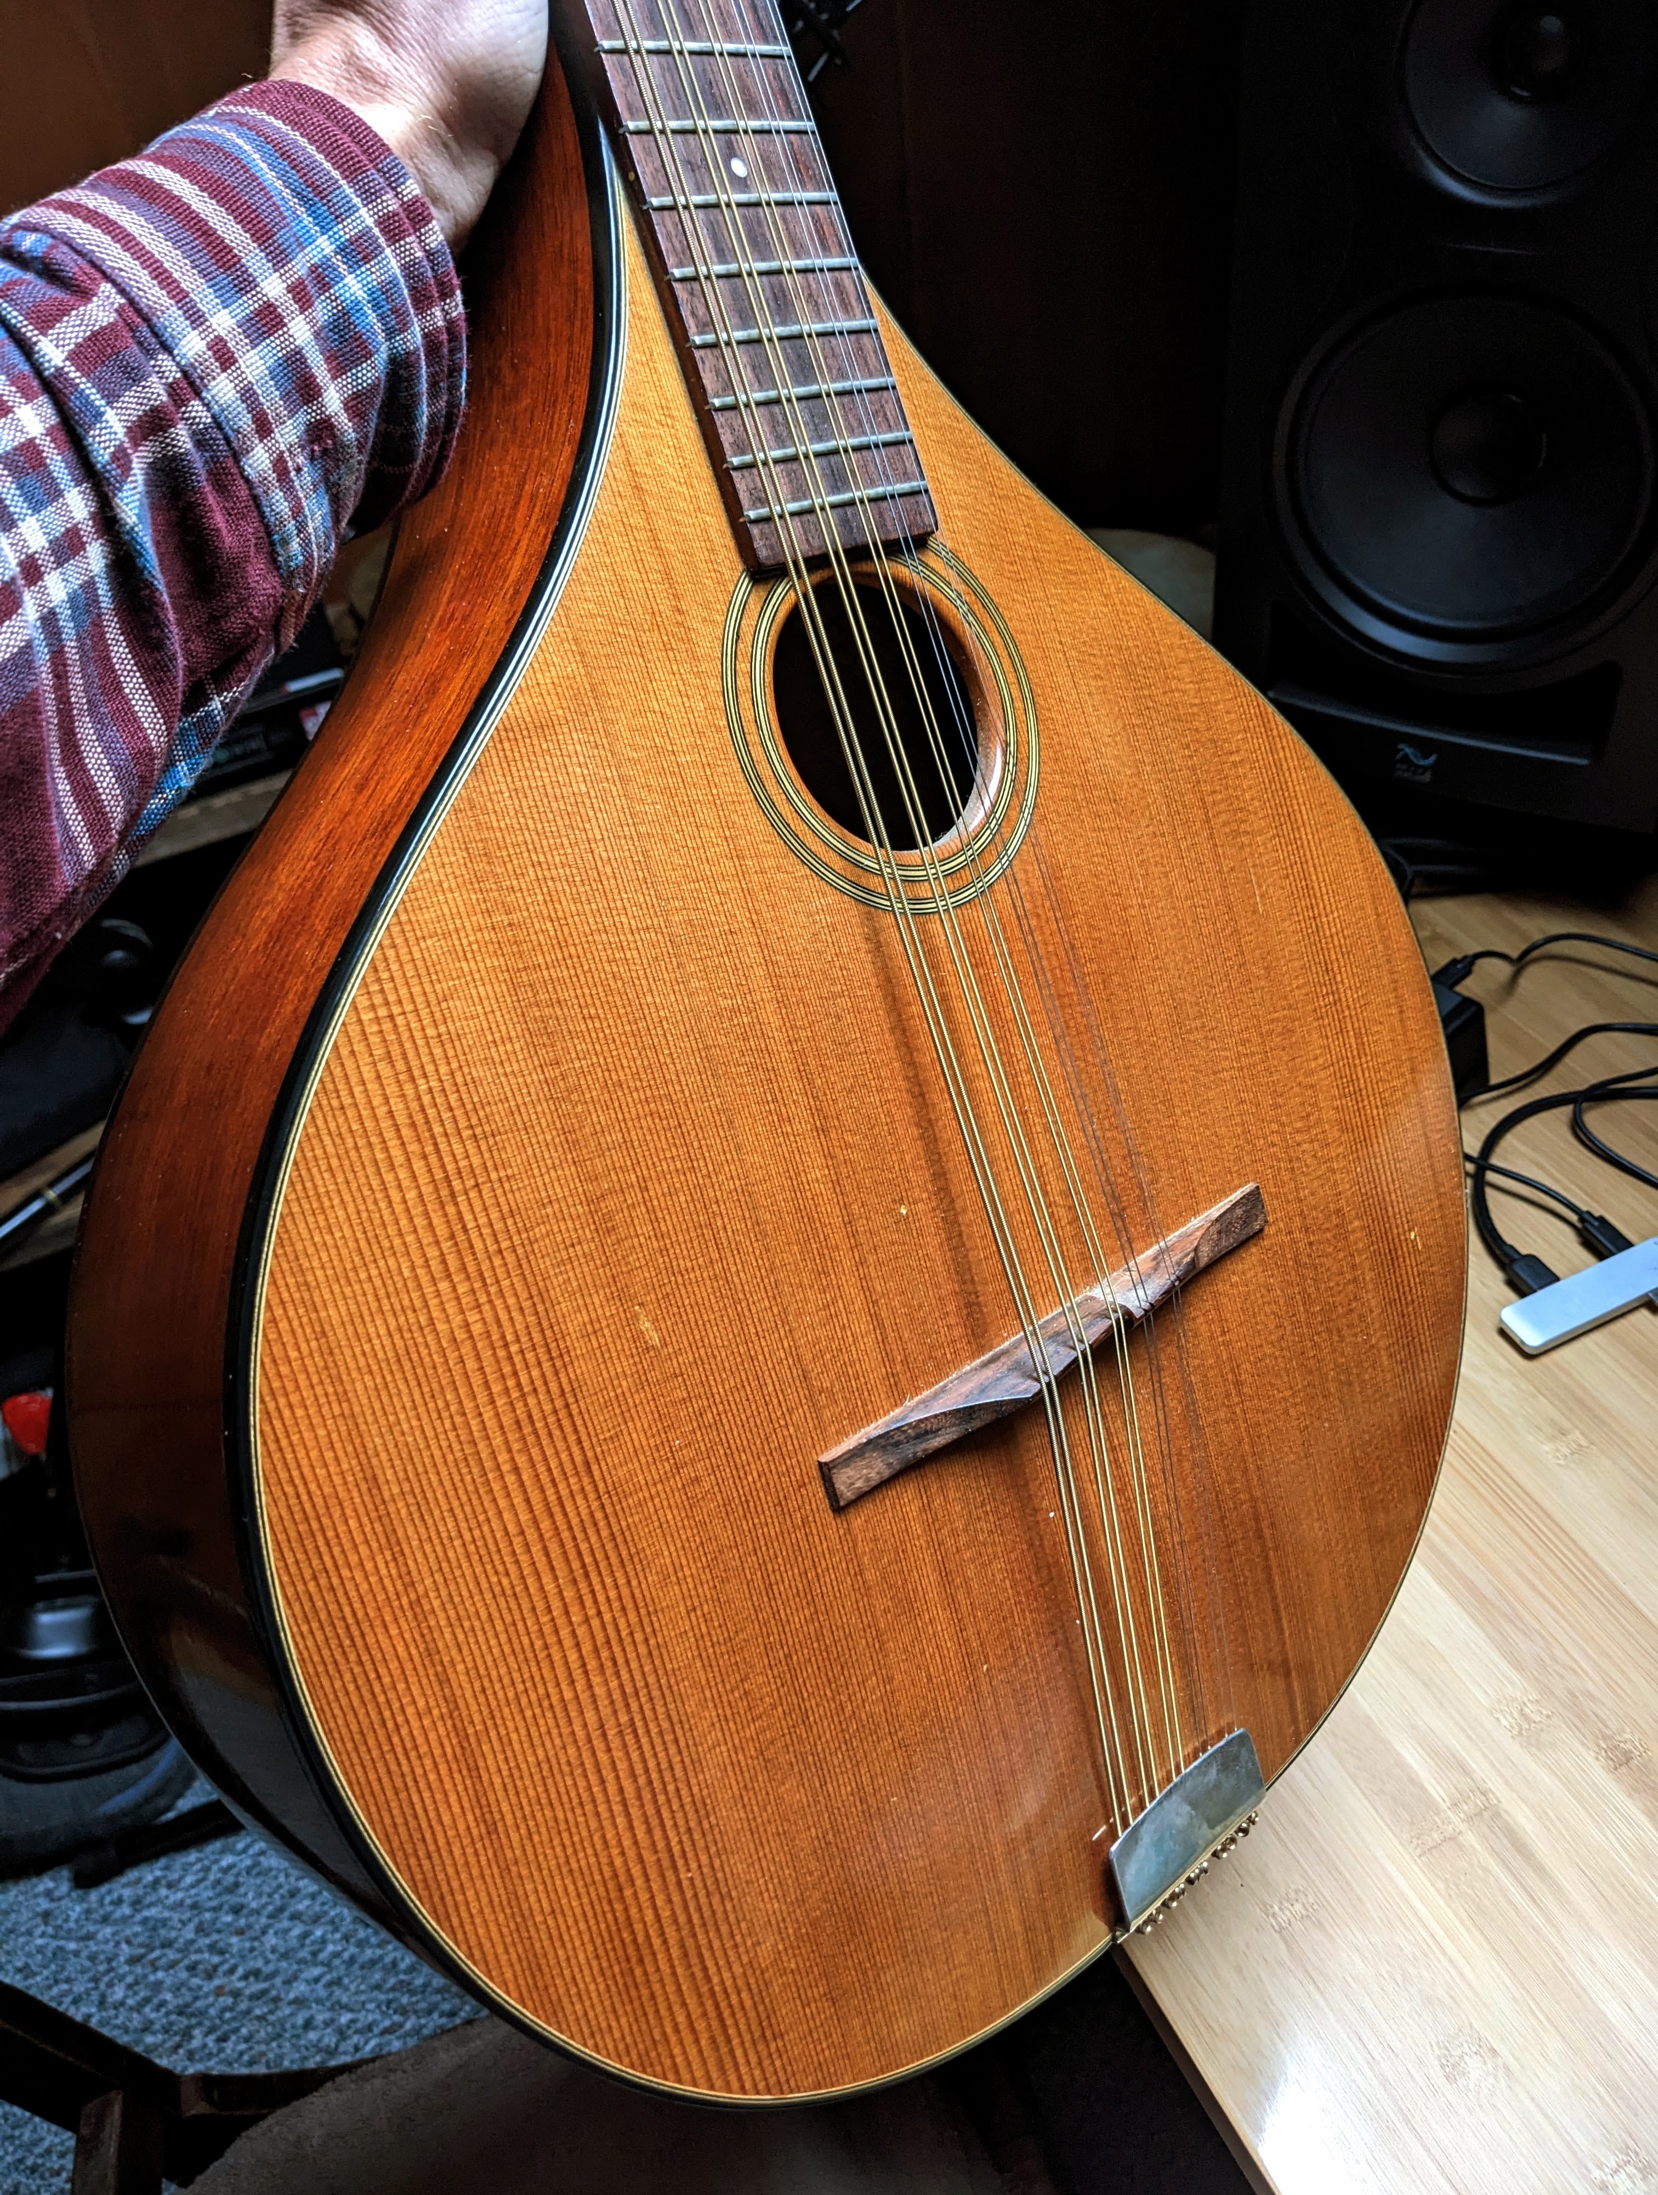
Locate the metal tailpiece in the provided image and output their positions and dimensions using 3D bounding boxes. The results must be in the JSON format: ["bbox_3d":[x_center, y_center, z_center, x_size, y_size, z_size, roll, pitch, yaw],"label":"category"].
[{"bbox_3d":[0.079,0.168,0.401,0.054,0.025,0.018,-25,14,-38],"label":"metal tailpiece"}]

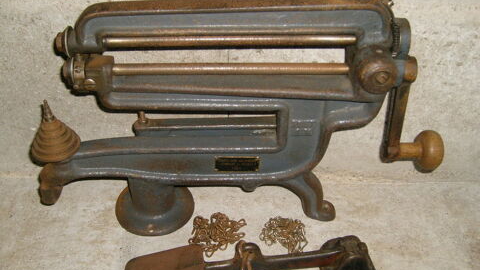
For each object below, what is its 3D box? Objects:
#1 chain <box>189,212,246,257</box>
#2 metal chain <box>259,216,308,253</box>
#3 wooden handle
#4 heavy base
[{"bbox_3d":[-0.031,0.133,0.653,0.080,0.018,0.078,0,30,0],"label":"chain"},{"bbox_3d":[0.059,0.134,0.653,0.068,0.016,0.062,0,30,0],"label":"metal chain"},{"bbox_3d":[0.245,0.022,0.657,0.060,0.056,0.056,0,30,0],"label":"wooden handle"},{"bbox_3d":[-0.120,0.076,0.687,0.112,0.082,0.112,0,30,0],"label":"heavy base"}]

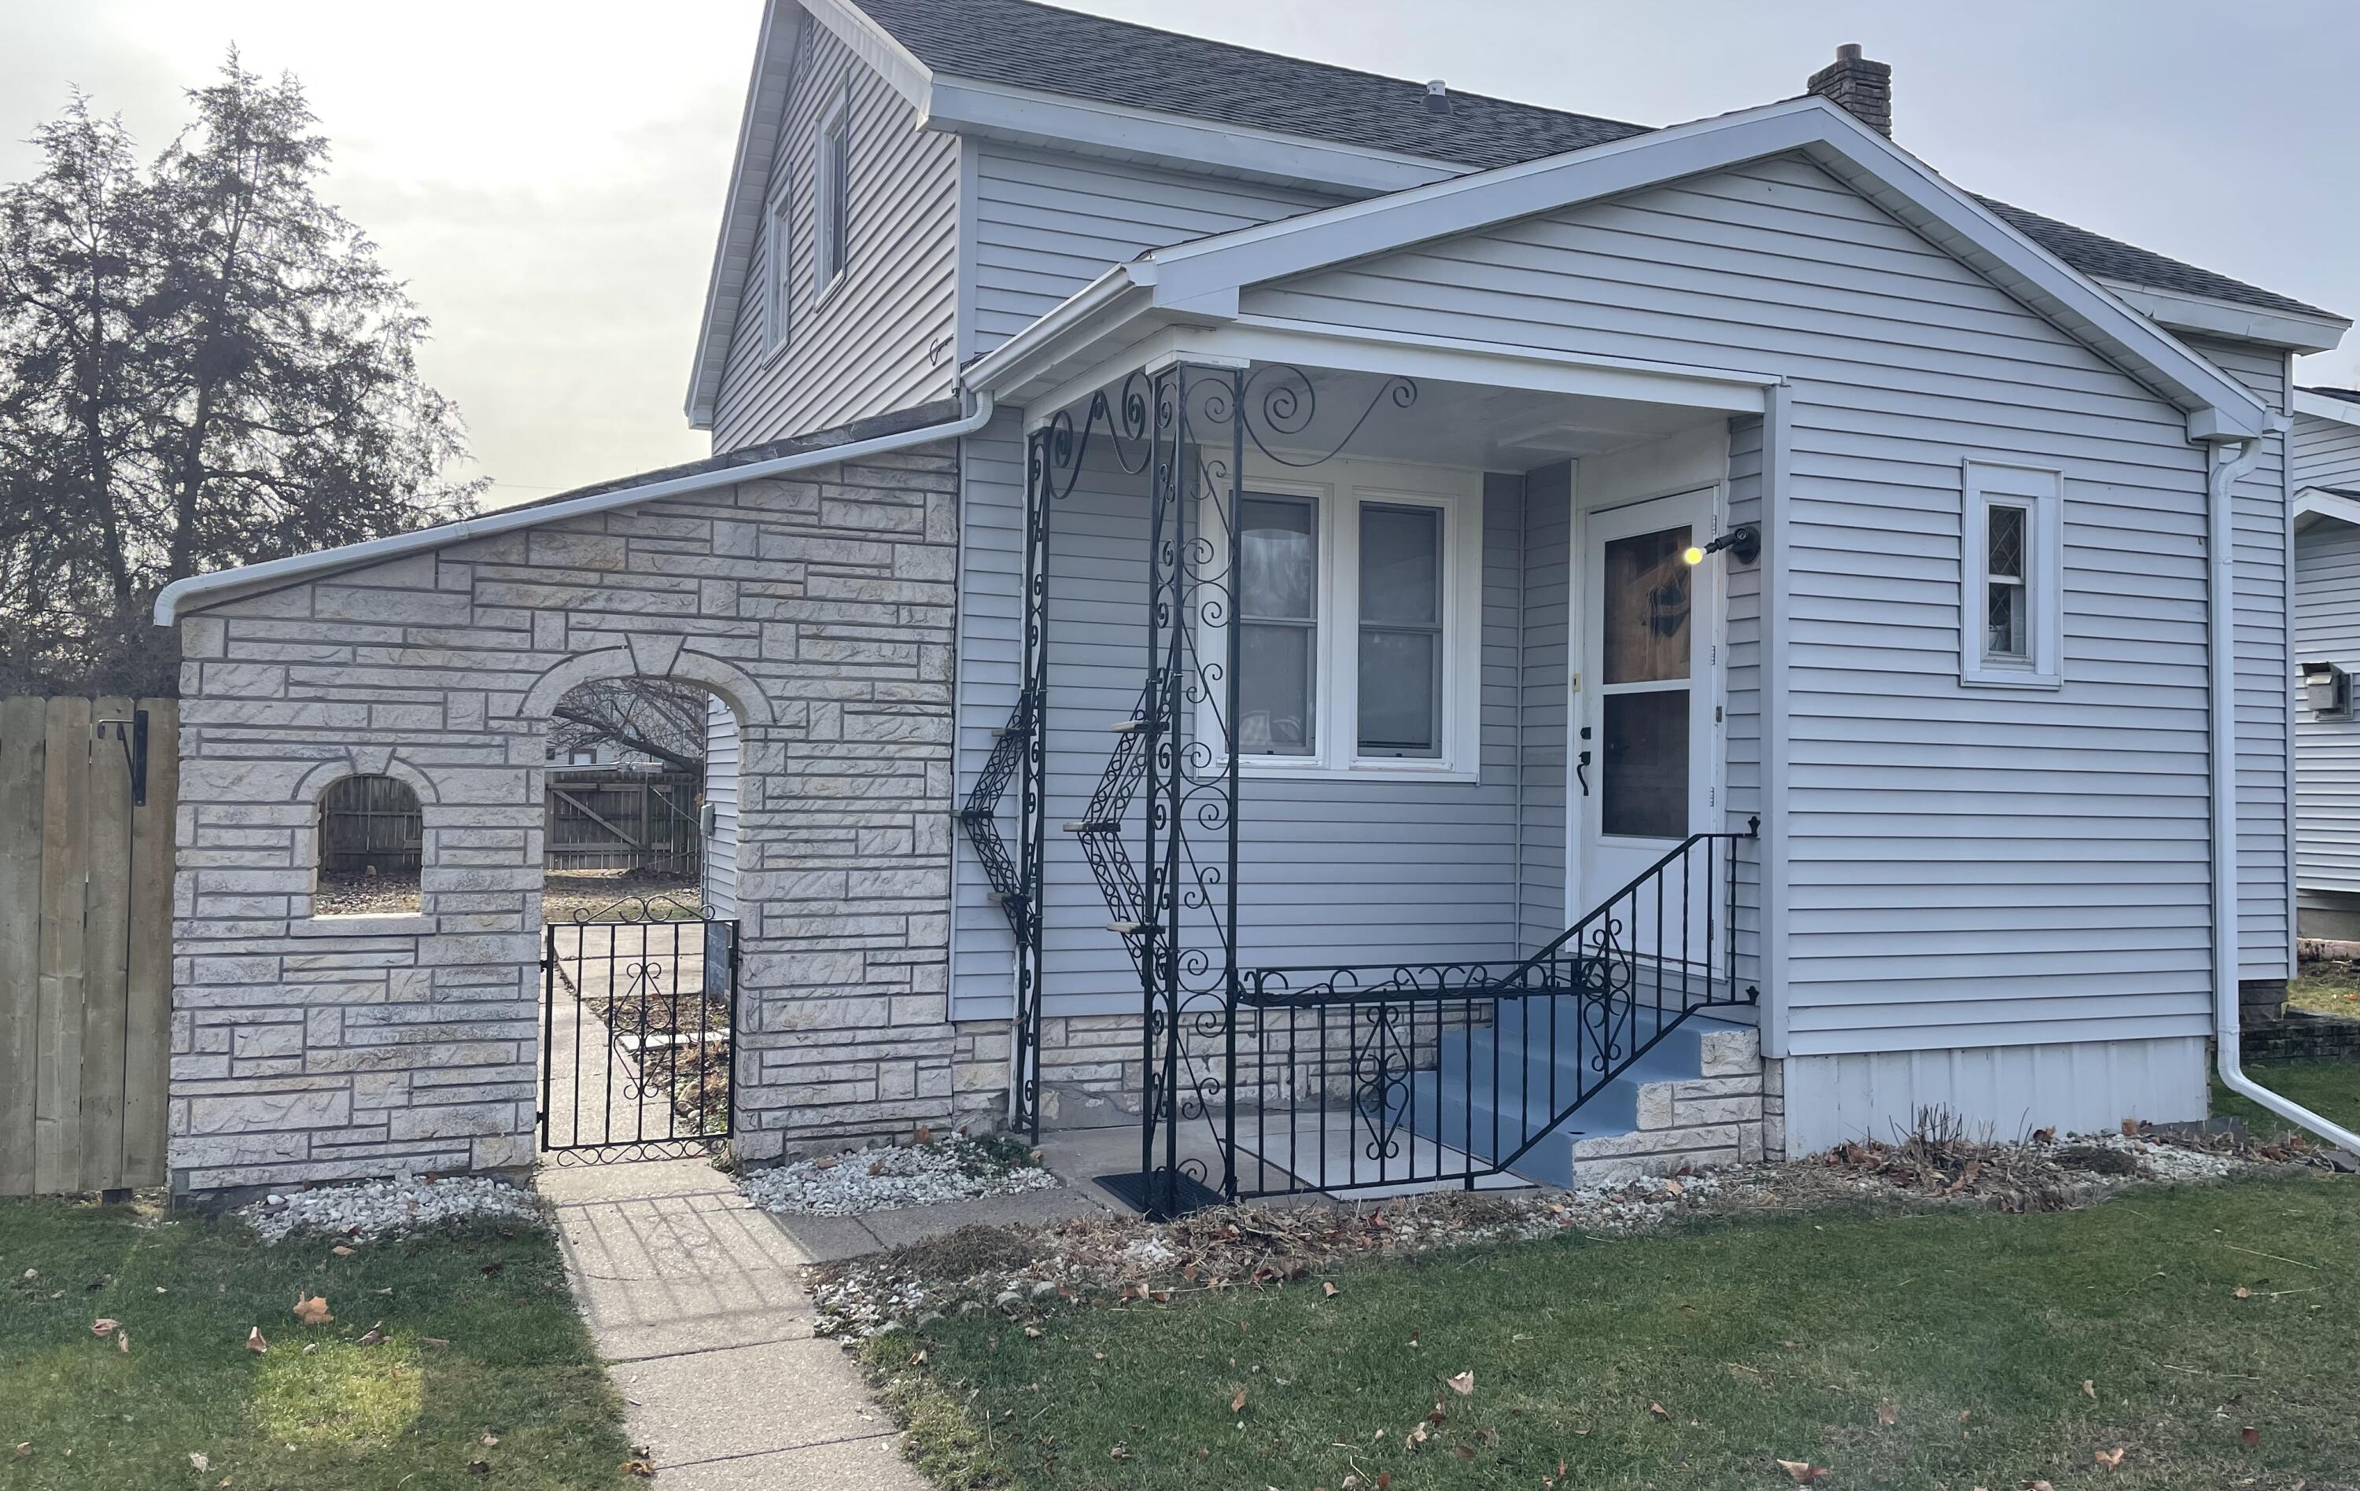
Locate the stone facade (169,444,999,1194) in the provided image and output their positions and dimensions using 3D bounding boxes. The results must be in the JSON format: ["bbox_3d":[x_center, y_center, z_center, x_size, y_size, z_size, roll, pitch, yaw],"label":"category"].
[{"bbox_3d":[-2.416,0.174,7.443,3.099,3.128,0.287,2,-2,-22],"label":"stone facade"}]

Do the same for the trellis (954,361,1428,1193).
[{"bbox_3d":[-0.068,0.162,7.221,1.376,3.059,1.822,2,-2,-22],"label":"trellis"}]

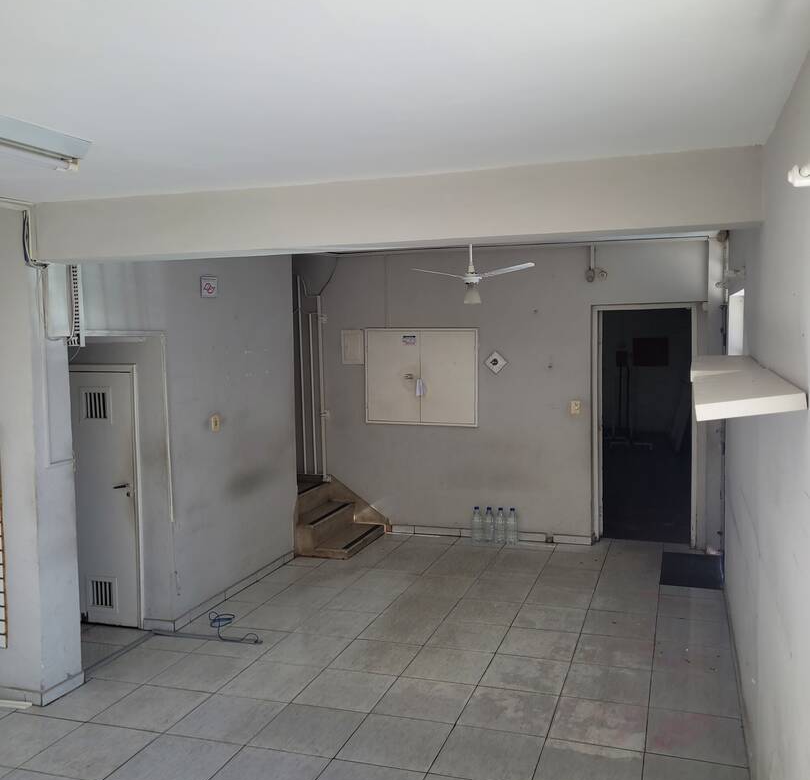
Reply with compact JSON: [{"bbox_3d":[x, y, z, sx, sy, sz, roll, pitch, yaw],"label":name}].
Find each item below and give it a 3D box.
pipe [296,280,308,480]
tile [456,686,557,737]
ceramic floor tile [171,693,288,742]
[{"bbox_3d":[-1.006,-0.135,8.005,0.025,1.957,0.025,0,4,19],"label":"pipe"},{"bbox_3d":[0.537,1.643,4.153,0.451,0.010,0.451,0,4,19],"label":"tile"},{"bbox_3d":[-0.893,1.669,4.115,0.447,0.010,0.447,0,4,19],"label":"ceramic floor tile"}]

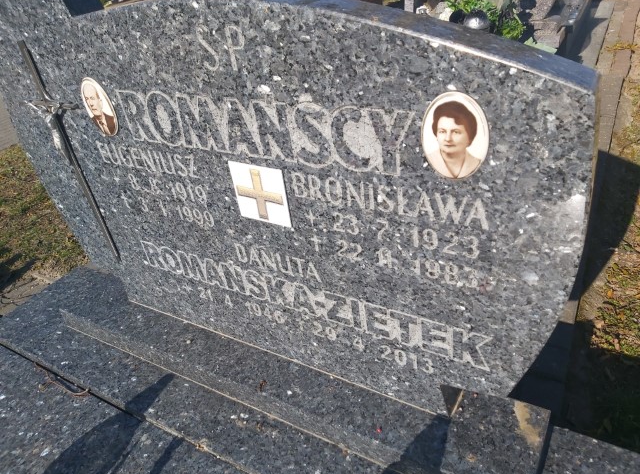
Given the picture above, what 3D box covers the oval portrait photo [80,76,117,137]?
[{"bbox_3d":[-0.540,-0.316,1.178,0.109,0.150,0.010,12,38,27],"label":"oval portrait photo"}]

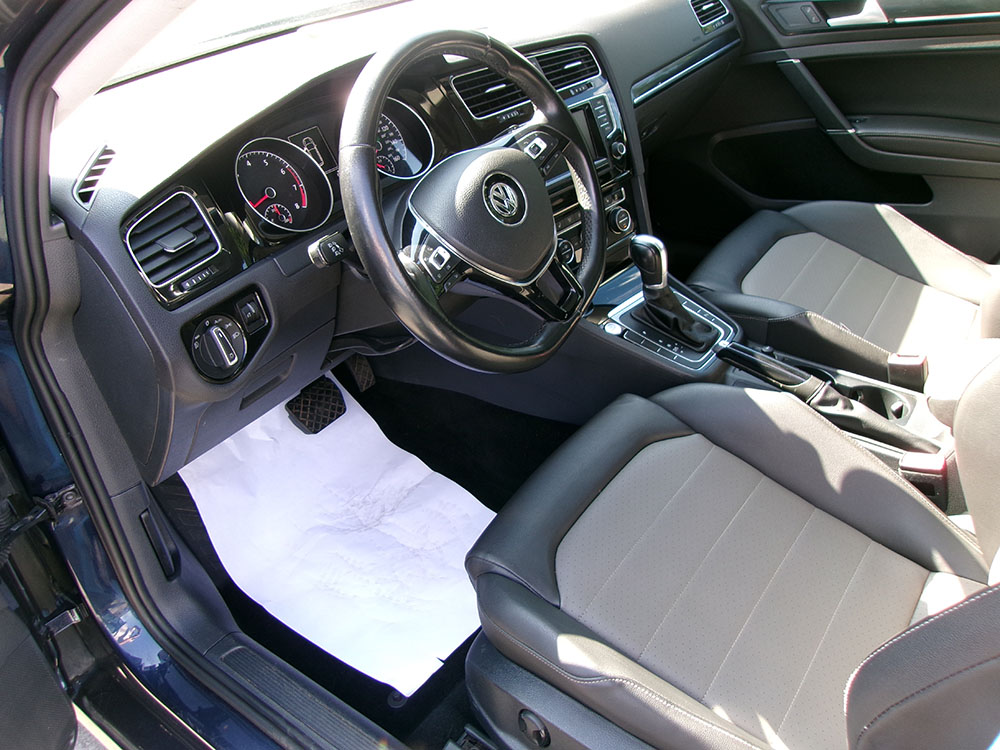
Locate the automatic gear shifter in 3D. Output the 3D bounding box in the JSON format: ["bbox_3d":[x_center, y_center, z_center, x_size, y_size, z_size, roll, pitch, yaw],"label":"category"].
[{"bbox_3d":[0.263,-0.131,1.180,0.140,0.155,0.062,22,44,30],"label":"automatic gear shifter"}]

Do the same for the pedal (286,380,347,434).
[{"bbox_3d":[-0.317,0.053,1.324,0.035,0.072,0.092,-15,20,48],"label":"pedal"}]

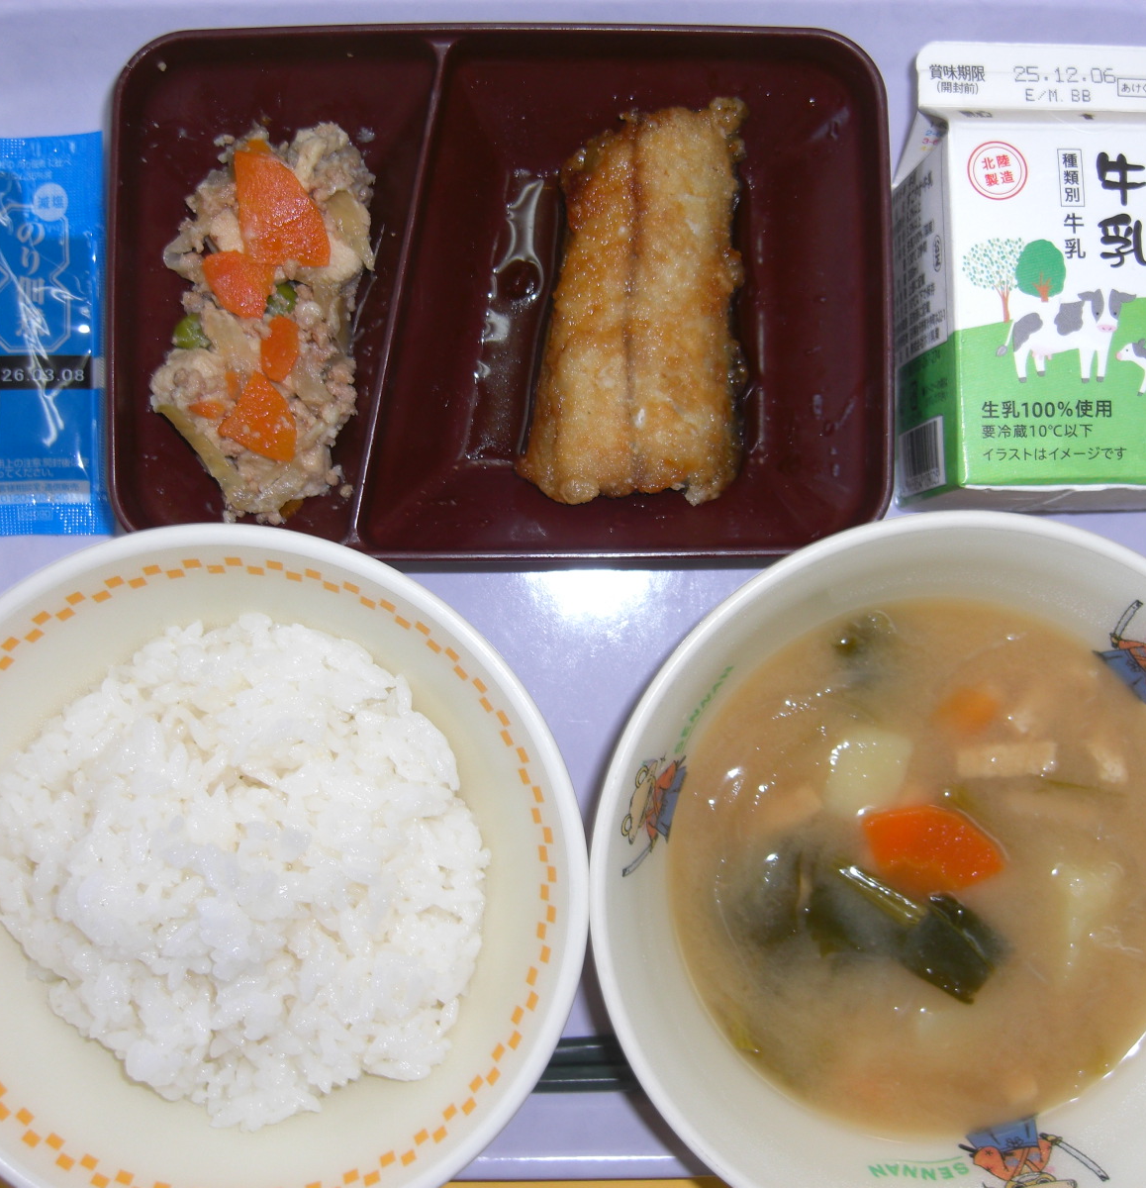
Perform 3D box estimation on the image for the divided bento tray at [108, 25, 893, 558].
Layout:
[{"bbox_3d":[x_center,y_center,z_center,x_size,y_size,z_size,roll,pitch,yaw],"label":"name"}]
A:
[{"bbox_3d":[-0.016,-0.065,0.390,0.168,0.027,0.116,0,88,-1],"label":"divided bento tray"}]

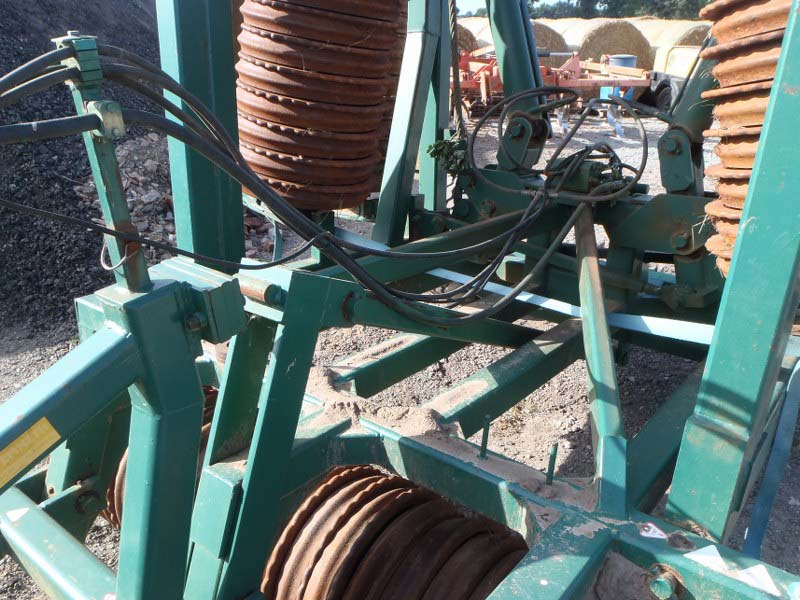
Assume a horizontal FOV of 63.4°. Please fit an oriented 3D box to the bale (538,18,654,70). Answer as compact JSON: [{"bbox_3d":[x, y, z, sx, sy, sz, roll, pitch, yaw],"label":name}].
[{"bbox_3d":[3.832,-4.471,12.155,1.380,1.380,1.220,-1,24,-4],"label":"bale"}]

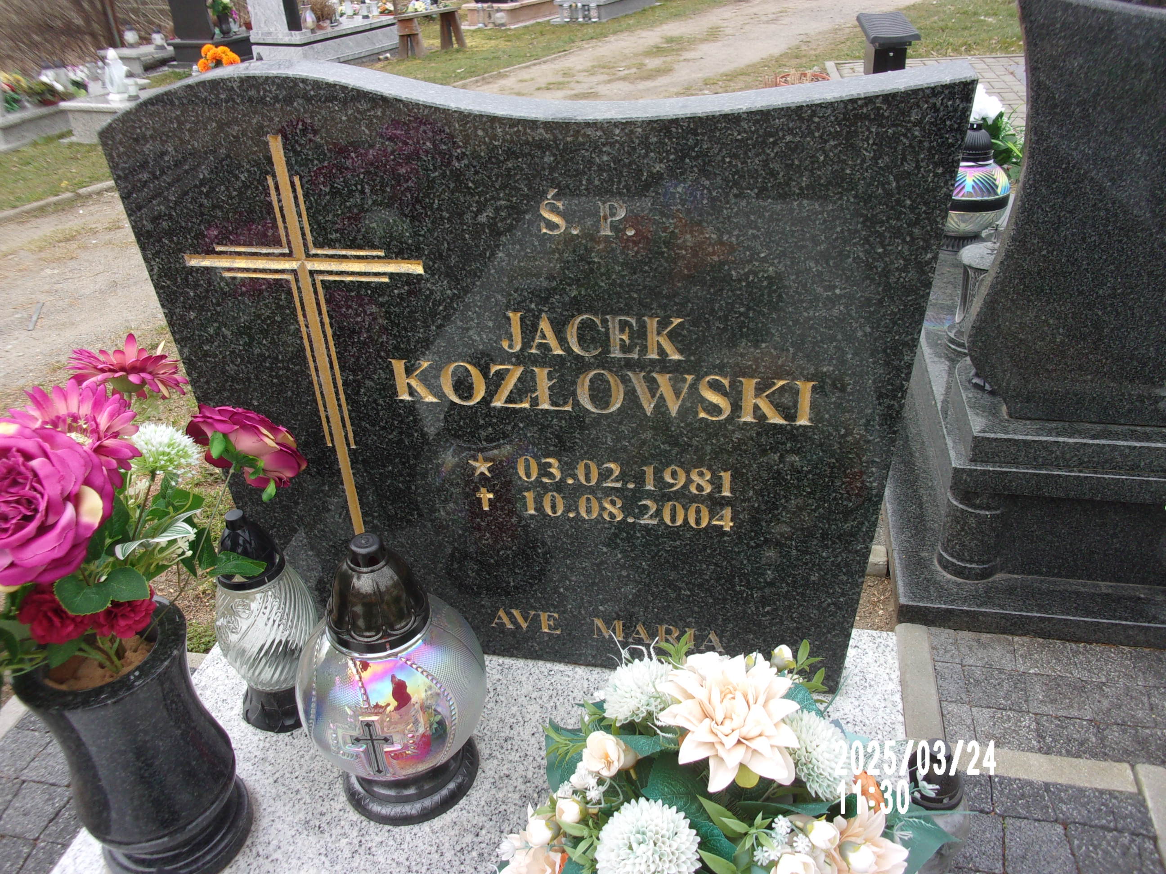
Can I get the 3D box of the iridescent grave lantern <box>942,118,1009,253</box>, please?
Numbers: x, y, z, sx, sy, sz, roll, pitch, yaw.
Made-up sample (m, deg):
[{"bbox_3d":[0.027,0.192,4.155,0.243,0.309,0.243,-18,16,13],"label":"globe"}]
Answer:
[{"bbox_3d":[0.975,-0.645,2.410,0.219,0.304,0.219,4,33,11],"label":"iridescent grave lantern"}]

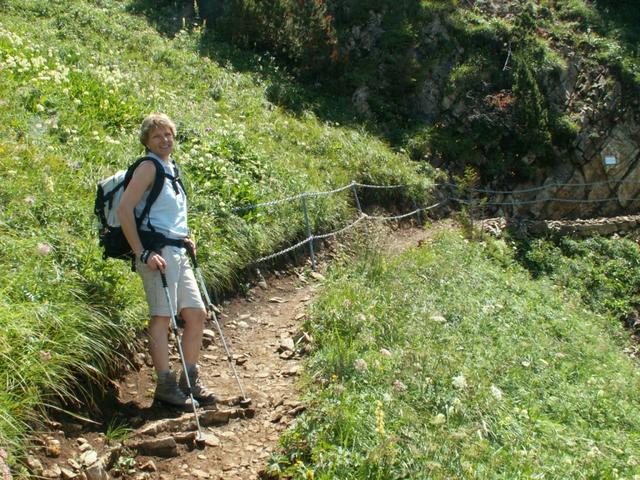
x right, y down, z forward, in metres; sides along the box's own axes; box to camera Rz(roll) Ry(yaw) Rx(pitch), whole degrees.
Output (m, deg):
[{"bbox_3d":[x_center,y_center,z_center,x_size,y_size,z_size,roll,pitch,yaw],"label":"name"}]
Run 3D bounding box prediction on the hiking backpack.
[{"bbox_3d":[-0.995,-0.170,3.580,0.400,0.540,0.320,-1,8,9],"label":"hiking backpack"}]

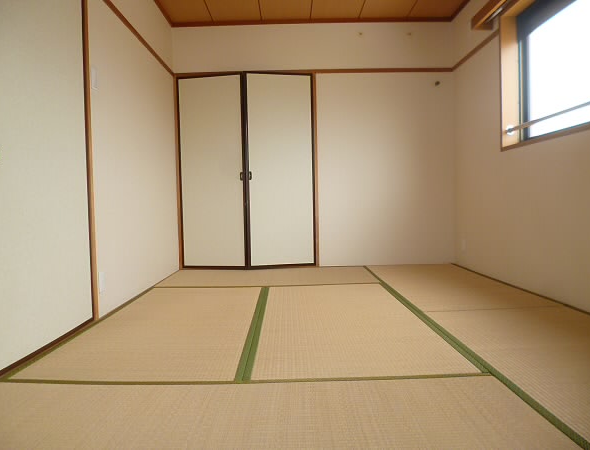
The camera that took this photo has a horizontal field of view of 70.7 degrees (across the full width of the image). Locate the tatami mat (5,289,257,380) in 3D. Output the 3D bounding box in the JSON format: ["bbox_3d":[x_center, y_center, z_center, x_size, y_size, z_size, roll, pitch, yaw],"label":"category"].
[{"bbox_3d":[-0.625,0.517,2.306,0.793,0.028,1.666,-1,3,-1],"label":"tatami mat"}]

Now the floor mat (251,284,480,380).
[{"bbox_3d":[0.245,0.500,2.318,0.827,0.028,1.666,-1,3,-1],"label":"floor mat"}]

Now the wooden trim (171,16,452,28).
[{"bbox_3d":[0.169,-1.844,3.810,2.572,0.055,0.045,-1,3,-1],"label":"wooden trim"}]

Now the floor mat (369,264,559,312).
[{"bbox_3d":[1.092,0.437,3.155,0.832,0.028,1.615,-1,3,-1],"label":"floor mat"}]

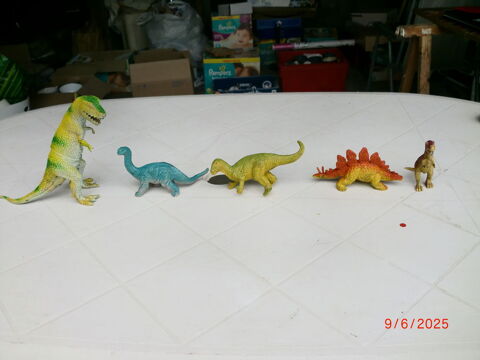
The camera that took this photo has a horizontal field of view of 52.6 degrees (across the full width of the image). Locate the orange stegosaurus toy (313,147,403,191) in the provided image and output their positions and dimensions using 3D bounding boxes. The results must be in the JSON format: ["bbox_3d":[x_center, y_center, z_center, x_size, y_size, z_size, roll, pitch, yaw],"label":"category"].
[{"bbox_3d":[0.215,-0.025,0.881,0.163,0.074,0.050,-1,28,5],"label":"orange stegosaurus toy"}]

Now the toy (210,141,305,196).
[{"bbox_3d":[0.032,-0.027,0.885,0.172,0.094,0.055,-1,28,5],"label":"toy"}]

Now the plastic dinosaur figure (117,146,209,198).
[{"bbox_3d":[-0.139,-0.022,0.898,0.167,0.090,0.052,-1,28,5],"label":"plastic dinosaur figure"}]

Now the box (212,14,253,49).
[{"bbox_3d":[-0.046,-1.107,3.567,0.278,0.230,0.240,-2,28,3],"label":"box"}]

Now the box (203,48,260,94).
[{"bbox_3d":[-0.035,-0.716,3.441,0.380,0.355,0.250,-1,28,5],"label":"box"}]

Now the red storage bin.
[{"bbox_3d":[0.503,-0.714,3.419,0.455,0.310,0.380,-1,28,5],"label":"red storage bin"}]

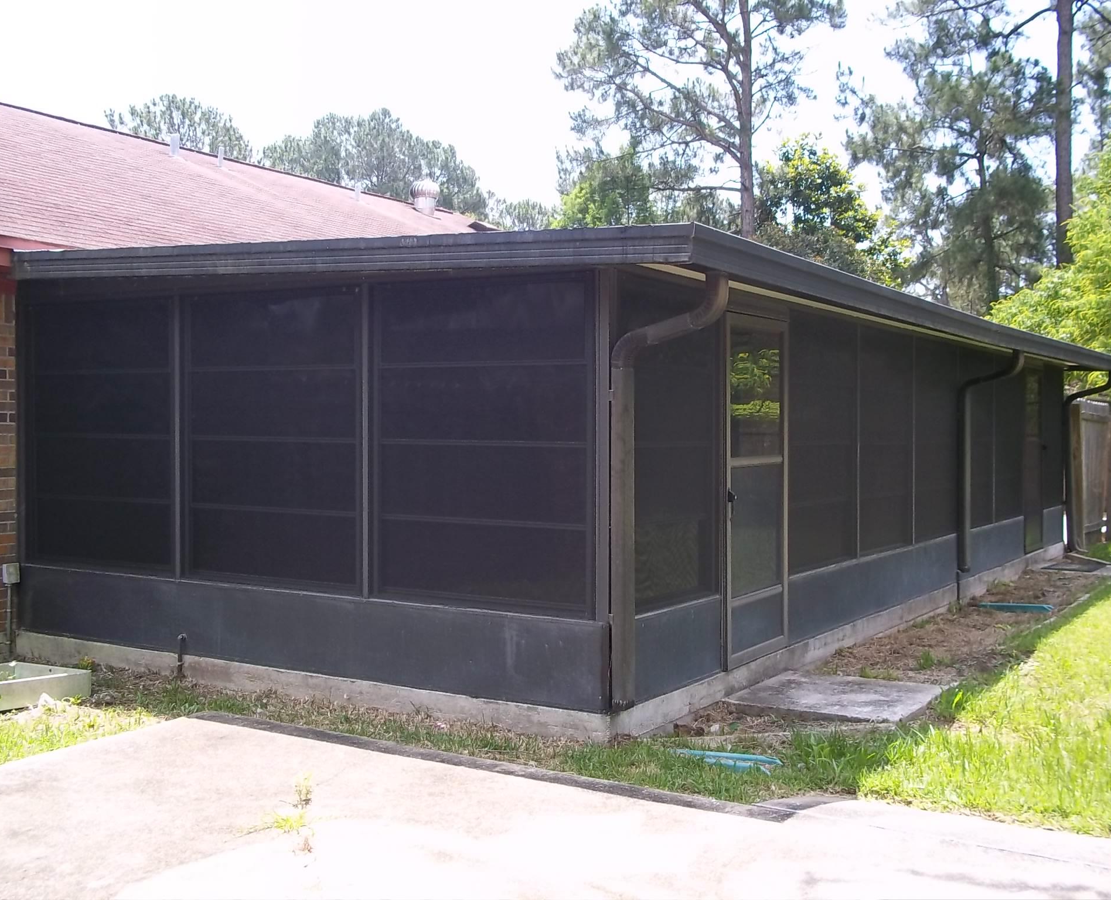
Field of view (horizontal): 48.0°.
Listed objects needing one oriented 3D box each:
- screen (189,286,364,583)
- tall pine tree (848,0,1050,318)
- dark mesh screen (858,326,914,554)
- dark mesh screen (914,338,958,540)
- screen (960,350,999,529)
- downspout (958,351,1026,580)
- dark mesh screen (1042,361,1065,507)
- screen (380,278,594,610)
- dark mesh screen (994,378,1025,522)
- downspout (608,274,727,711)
[{"bbox_3d":[-1.659,-0.084,7.284,1.400,1.659,0.050,1,1,33],"label":"screen"},{"bbox_3d":[9.479,-5.743,29.905,5.300,13.900,5.300,0,1,0],"label":"tall pine tree"},{"bbox_3d":[2.553,-0.063,9.568,0.050,1.660,1.371,1,1,32],"label":"dark mesh screen"},{"bbox_3d":[3.262,-0.097,10.717,0.050,1.644,1.325,1,1,33],"label":"dark mesh screen"},{"bbox_3d":[4.037,-0.085,11.918,0.050,1.666,1.380,1,1,32],"label":"screen"},{"bbox_3d":[3.893,0.113,11.162,0.556,1.993,0.104,1,1,32],"label":"downspout"},{"bbox_3d":[5.873,-0.163,14.771,0.050,1.644,1.245,1,1,33],"label":"dark mesh screen"},{"bbox_3d":[-0.411,-0.029,6.353,1.398,1.672,0.050,1,1,32],"label":"screen"},{"bbox_3d":[4.746,-0.075,13.040,0.050,1.618,1.321,1,1,32],"label":"dark mesh screen"},{"bbox_3d":[0.541,0.216,5.920,0.573,2.092,0.110,1,1,33],"label":"downspout"}]

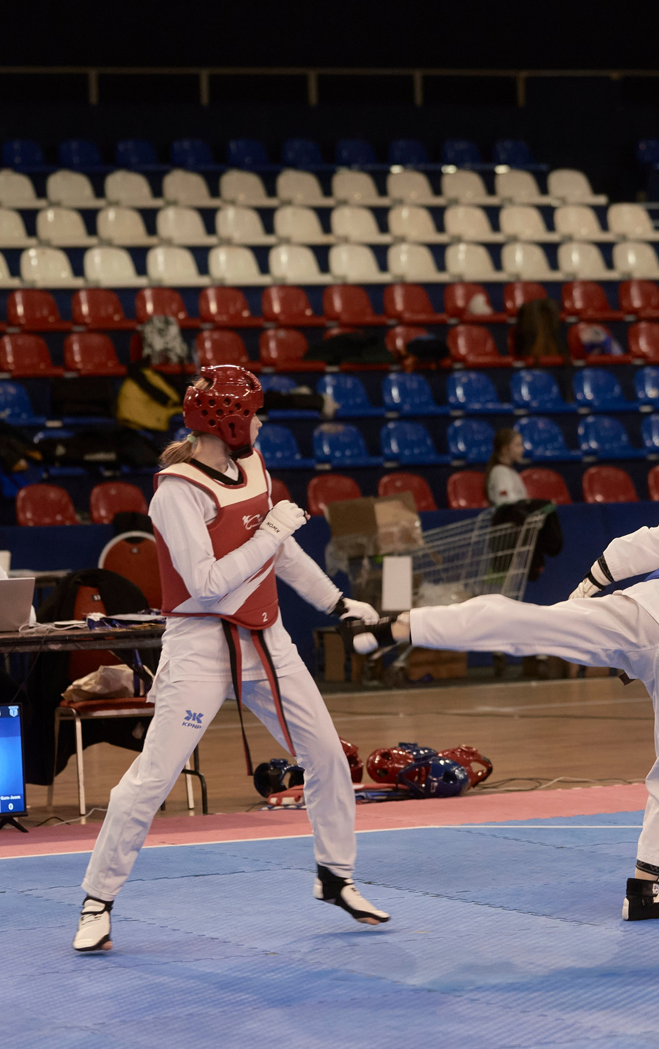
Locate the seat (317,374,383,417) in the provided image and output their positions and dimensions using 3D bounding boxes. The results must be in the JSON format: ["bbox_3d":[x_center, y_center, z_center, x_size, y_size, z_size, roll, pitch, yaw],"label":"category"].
[{"bbox_3d":[0.158,-0.848,28.683,0.410,0.300,0.340,-2,1,-26],"label":"seat"}]

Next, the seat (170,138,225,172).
[{"bbox_3d":[-1.018,-2.924,34.678,0.405,0.295,0.360,-2,2,-27],"label":"seat"}]

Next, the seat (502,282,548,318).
[{"bbox_3d":[1.433,-1.558,30.471,0.360,0.285,0.375,-2,2,-25],"label":"seat"}]

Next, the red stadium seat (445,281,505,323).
[{"bbox_3d":[1.011,-1.563,30.729,0.420,0.300,0.380,-2,2,-26],"label":"red stadium seat"}]

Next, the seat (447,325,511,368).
[{"bbox_3d":[1.012,-1.211,29.724,0.420,0.300,0.380,-2,2,-26],"label":"seat"}]

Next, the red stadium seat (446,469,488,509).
[{"bbox_3d":[0.954,-0.199,26.670,0.370,0.290,0.345,-2,2,-25],"label":"red stadium seat"}]

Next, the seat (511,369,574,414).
[{"bbox_3d":[1.411,-0.882,28.929,0.370,0.290,0.345,-2,2,-25],"label":"seat"}]

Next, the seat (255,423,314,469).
[{"bbox_3d":[-0.310,-0.475,27.080,0.420,0.300,0.380,-2,2,-26],"label":"seat"}]

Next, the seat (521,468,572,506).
[{"bbox_3d":[1.390,-0.198,27.190,0.410,0.300,0.340,-2,1,-26],"label":"seat"}]

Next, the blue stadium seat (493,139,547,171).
[{"bbox_3d":[1.597,-3.082,36.676,0.405,0.295,0.350,-2,2,-26],"label":"blue stadium seat"}]

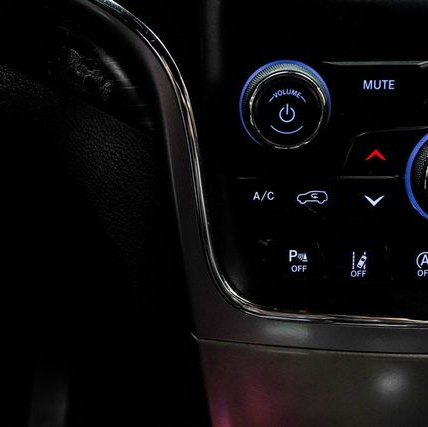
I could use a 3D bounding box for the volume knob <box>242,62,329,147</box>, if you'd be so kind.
[{"bbox_3d":[0.031,-0.045,0.320,0.040,0.040,0.017,0,13,2],"label":"volume knob"}]

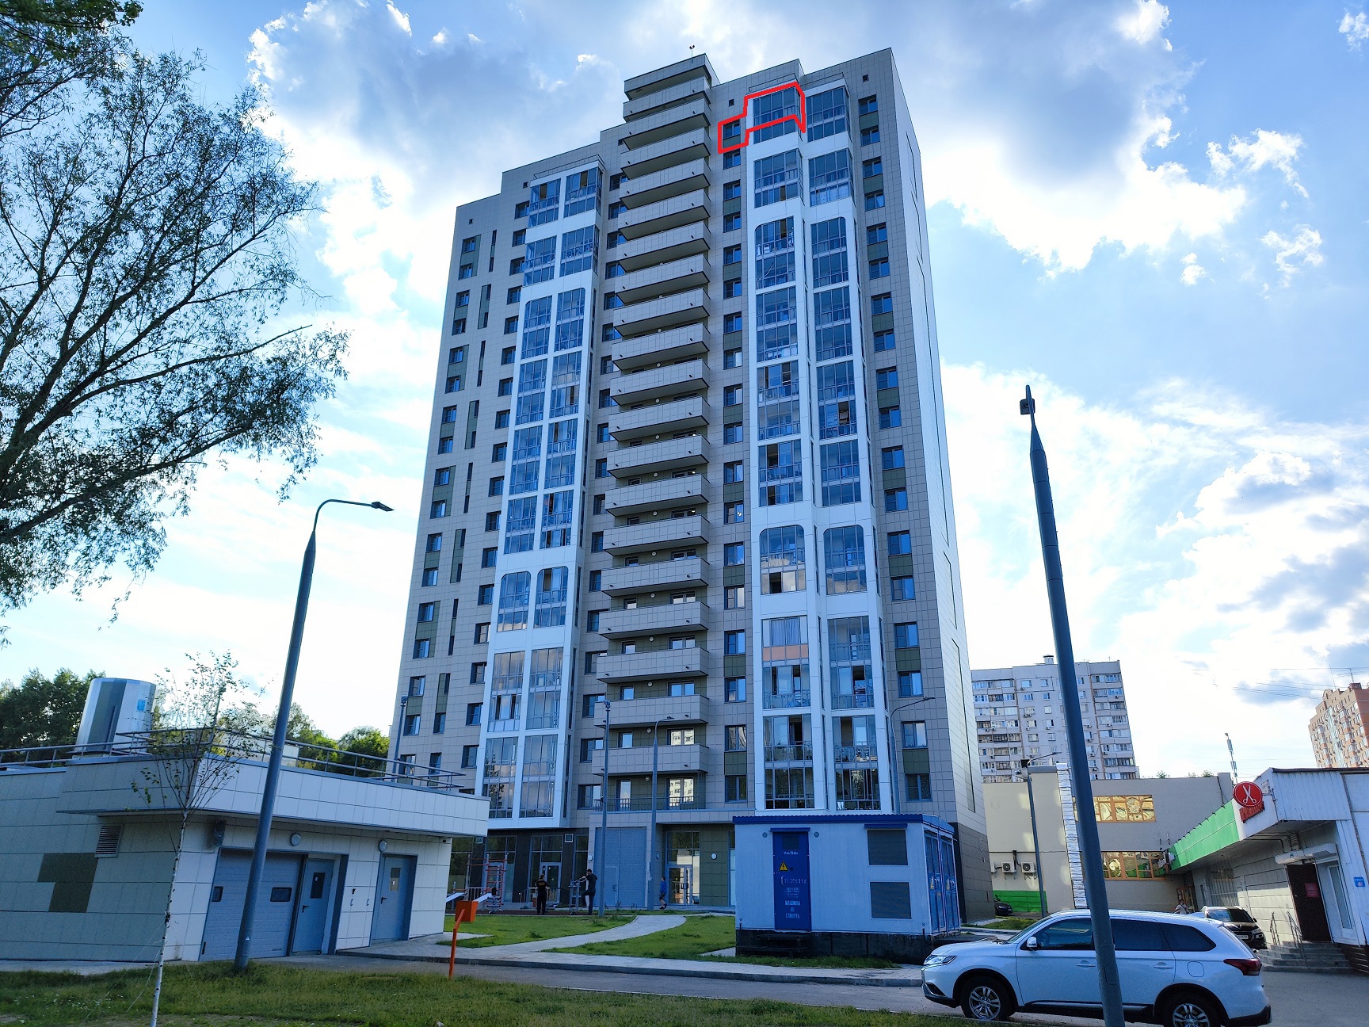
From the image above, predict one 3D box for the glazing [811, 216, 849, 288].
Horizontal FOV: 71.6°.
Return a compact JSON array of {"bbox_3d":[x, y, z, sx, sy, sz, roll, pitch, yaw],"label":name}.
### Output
[{"bbox_3d":[10.453,-18.818,68.286,2.553,5.459,0.150,-8,-24,22],"label":"glazing"}]

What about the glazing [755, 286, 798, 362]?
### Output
[{"bbox_3d":[6.475,-13.198,66.422,2.913,5.523,0.150,-8,-23,21],"label":"glazing"}]

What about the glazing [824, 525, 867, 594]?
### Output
[{"bbox_3d":[10.083,2.881,59.658,2.516,4.333,0.150,-8,-24,22],"label":"glazing"}]

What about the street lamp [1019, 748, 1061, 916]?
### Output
[{"bbox_3d":[23.147,20.269,60.167,2.640,9.950,0.350,-8,-24,22],"label":"street lamp"}]

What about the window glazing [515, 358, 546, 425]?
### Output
[{"bbox_3d":[-12.196,-9.693,75.898,2.509,5.523,0.150,-8,-23,21],"label":"window glazing"}]

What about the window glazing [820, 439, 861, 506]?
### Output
[{"bbox_3d":[10.232,-2.620,62.055,2.534,4.386,0.150,-8,-23,21],"label":"window glazing"}]

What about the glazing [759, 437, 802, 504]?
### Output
[{"bbox_3d":[6.273,-2.660,62.402,2.966,4.372,0.150,-8,-24,22],"label":"glazing"}]

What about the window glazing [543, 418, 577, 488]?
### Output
[{"bbox_3d":[-9.396,-4.559,71.954,2.516,5.375,0.150,-8,-24,22],"label":"window glazing"}]

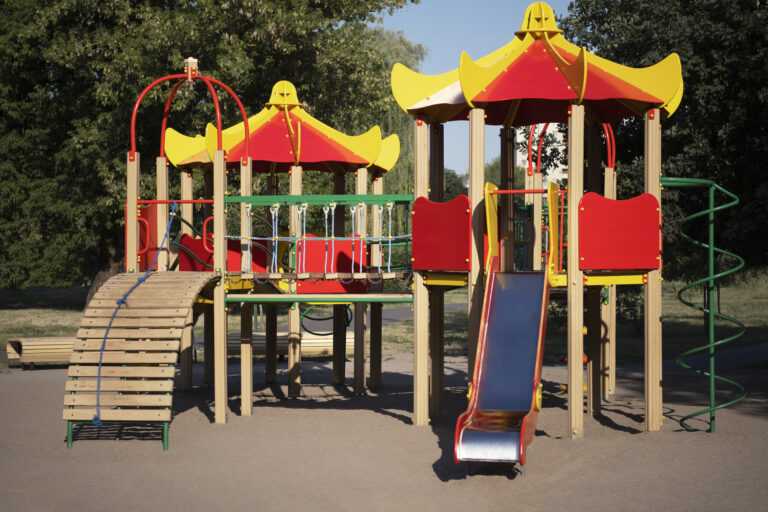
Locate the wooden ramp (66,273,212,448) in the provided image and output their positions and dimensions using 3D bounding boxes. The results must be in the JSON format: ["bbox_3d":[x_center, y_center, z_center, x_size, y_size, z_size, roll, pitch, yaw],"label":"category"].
[{"bbox_3d":[-2.181,0.900,14.841,0.950,1.530,2.300,0,-1,7],"label":"wooden ramp"}]

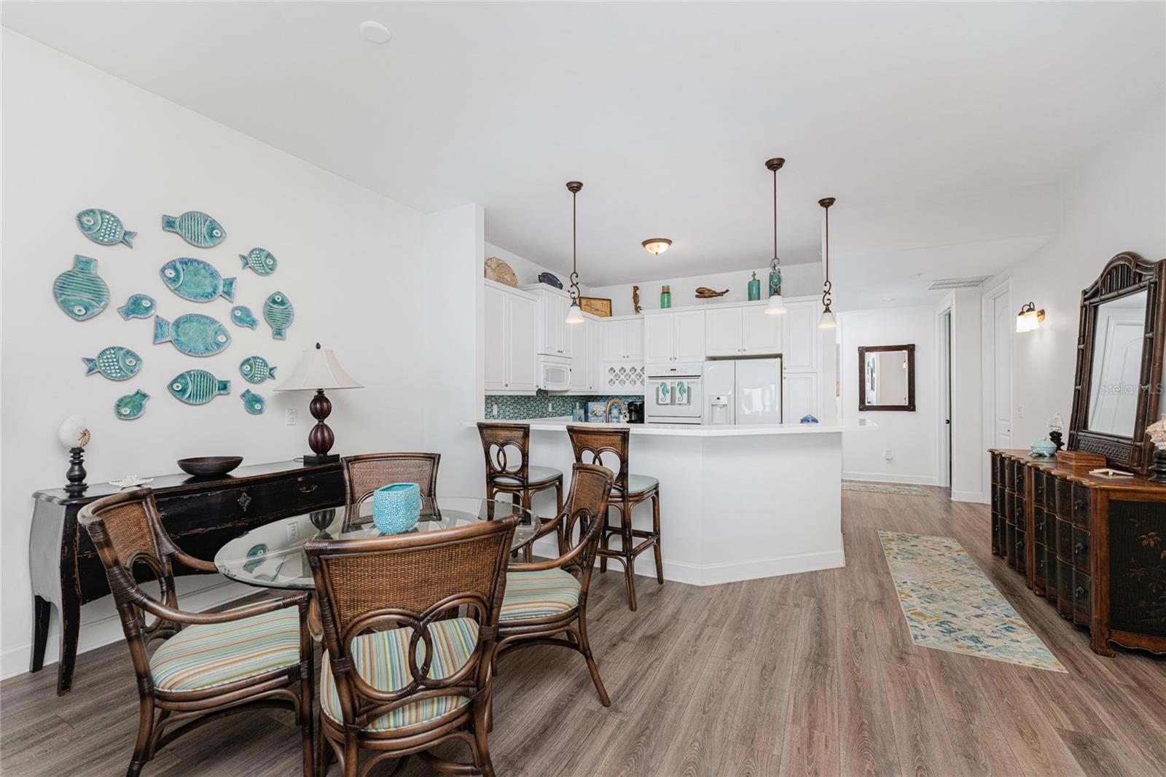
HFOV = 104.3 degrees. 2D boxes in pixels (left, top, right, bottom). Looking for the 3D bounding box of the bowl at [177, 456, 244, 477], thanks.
[{"bbox_3d":[-2.205,0.468,2.682,0.317,0.090,0.317,0,-1,0],"label":"bowl"}]

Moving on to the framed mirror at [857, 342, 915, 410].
[{"bbox_3d":[4.628,-0.155,6.920,0.725,1.005,0.040,0,-1,29],"label":"framed mirror"}]

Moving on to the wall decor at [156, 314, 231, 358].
[{"bbox_3d":[-2.350,-0.322,2.731,0.030,0.258,0.376,0,-1,29],"label":"wall decor"}]

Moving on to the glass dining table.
[{"bbox_3d":[-0.811,0.985,1.978,1.220,0.757,1.220,0,-1,29],"label":"glass dining table"}]

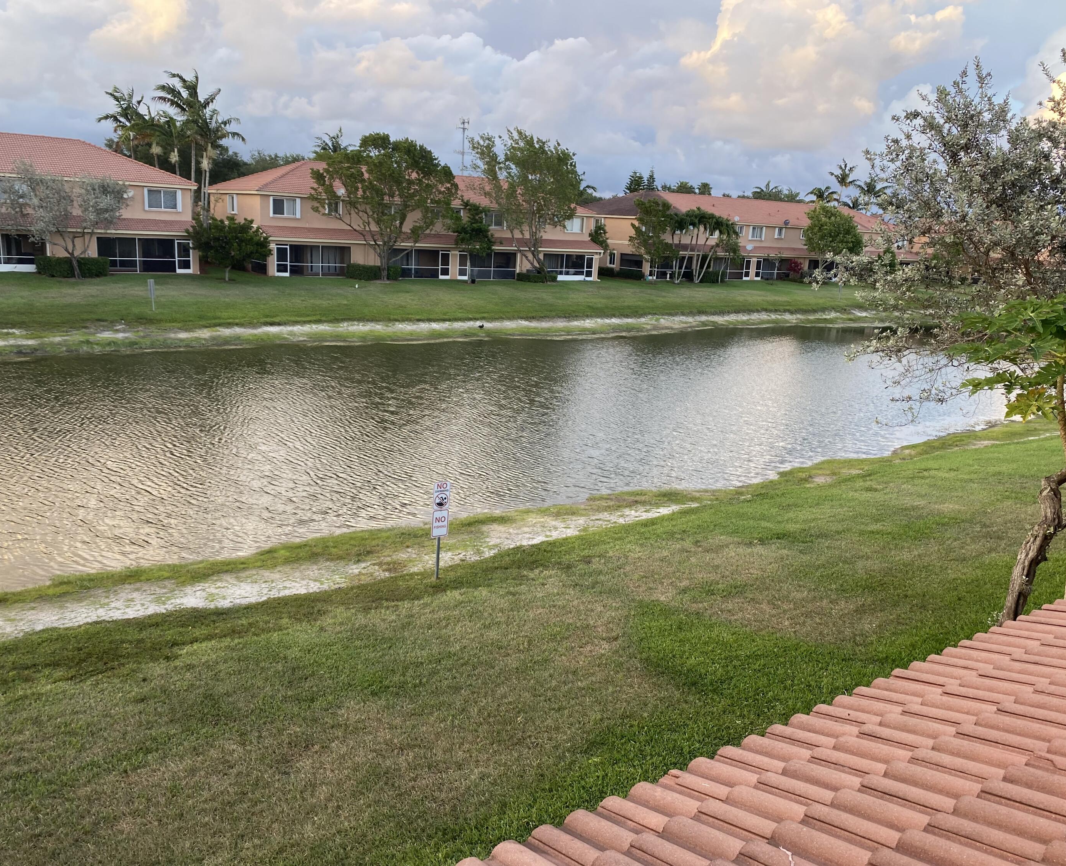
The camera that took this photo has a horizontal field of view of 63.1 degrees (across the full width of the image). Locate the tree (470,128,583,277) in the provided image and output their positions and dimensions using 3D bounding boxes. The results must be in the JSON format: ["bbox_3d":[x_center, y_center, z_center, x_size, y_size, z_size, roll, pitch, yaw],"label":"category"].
[{"bbox_3d":[-0.517,-17.241,66.300,8.600,11.456,8.200,3,14,0],"label":"tree"}]

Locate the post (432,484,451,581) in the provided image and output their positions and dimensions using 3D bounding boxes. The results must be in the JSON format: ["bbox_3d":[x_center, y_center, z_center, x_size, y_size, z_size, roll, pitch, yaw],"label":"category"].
[{"bbox_3d":[-1.498,1.557,13.862,0.310,1.654,0.070,-3,15,-30],"label":"post"}]

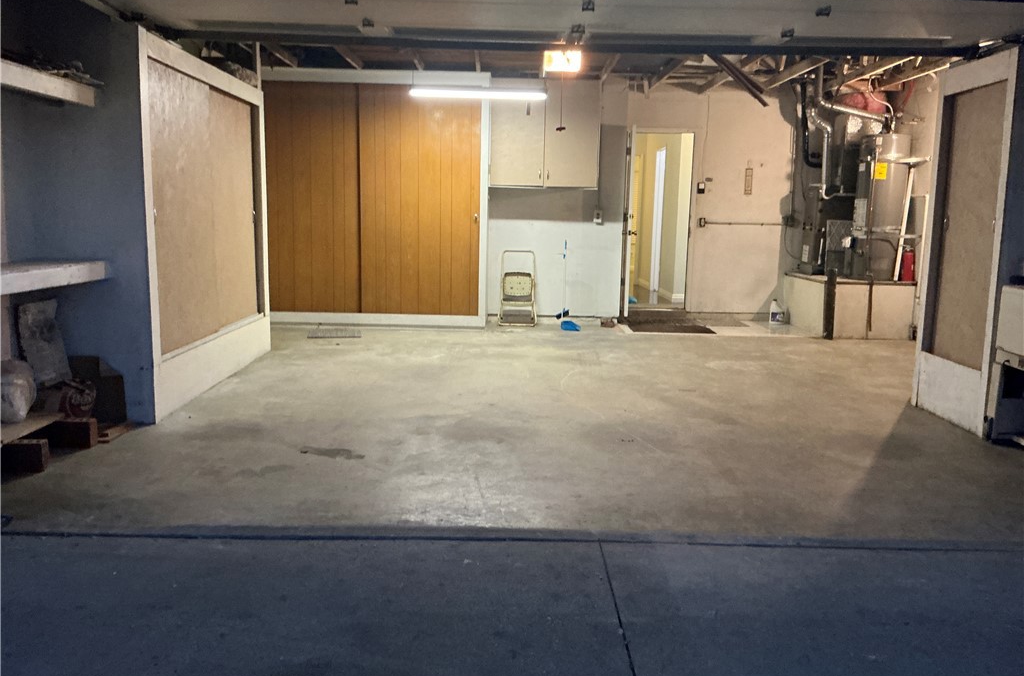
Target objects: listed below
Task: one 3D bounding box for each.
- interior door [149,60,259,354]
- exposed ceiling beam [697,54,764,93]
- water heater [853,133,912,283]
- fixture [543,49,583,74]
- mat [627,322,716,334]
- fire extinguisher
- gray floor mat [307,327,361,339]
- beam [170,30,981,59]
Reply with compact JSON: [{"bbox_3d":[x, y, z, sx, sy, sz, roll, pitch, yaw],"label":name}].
[{"bbox_3d":[-2.013,-0.855,5.576,0.050,1.640,1.870,1,9,0],"label":"interior door"},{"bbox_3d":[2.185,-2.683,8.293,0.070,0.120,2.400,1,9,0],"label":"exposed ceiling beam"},{"bbox_3d":[3.837,-1.358,8.686,0.530,1.490,0.530,1,9,0],"label":"water heater"},{"bbox_3d":[0.386,-2.036,6.118,0.300,0.190,0.200,1,9,0],"label":"fixture"},{"bbox_3d":[1.668,-0.105,8.719,0.860,0.020,0.650,1,9,0],"label":"mat"},{"bbox_3d":[4.043,-0.755,8.497,0.140,0.360,0.130,1,9,0],"label":"fire extinguisher"},{"bbox_3d":[-1.638,-0.051,7.689,0.470,0.012,0.570,-1,9,-10],"label":"gray floor mat"},{"bbox_3d":[0.347,-1.809,5.063,4.860,0.130,0.110,1,9,0],"label":"beam"}]

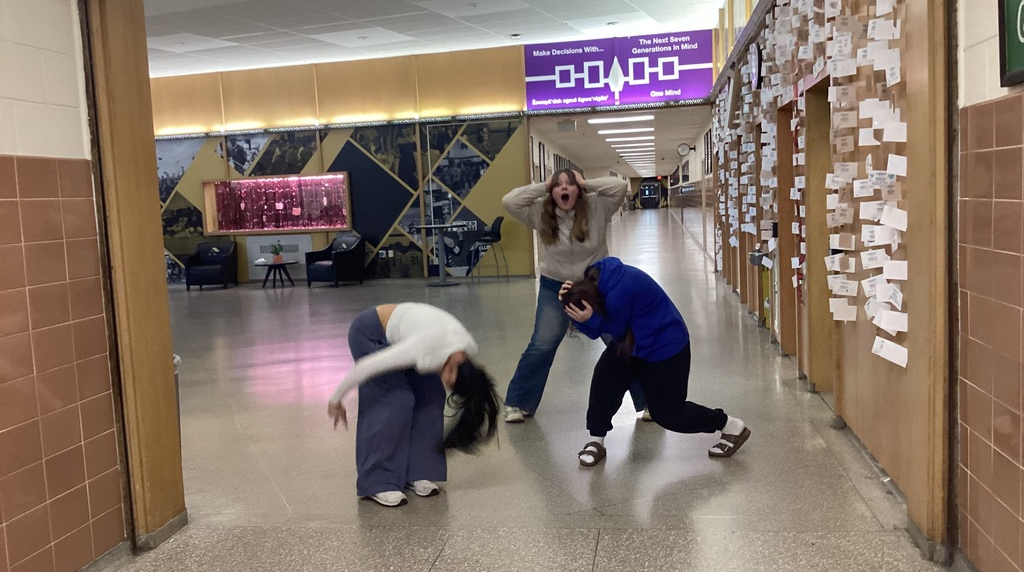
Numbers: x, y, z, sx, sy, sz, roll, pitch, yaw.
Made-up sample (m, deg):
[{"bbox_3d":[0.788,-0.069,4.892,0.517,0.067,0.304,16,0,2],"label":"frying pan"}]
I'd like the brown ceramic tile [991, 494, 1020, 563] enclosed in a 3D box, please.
[{"bbox_3d":[1.519,0.748,2.801,0.012,0.149,0.223,-2,5,9],"label":"brown ceramic tile"}]

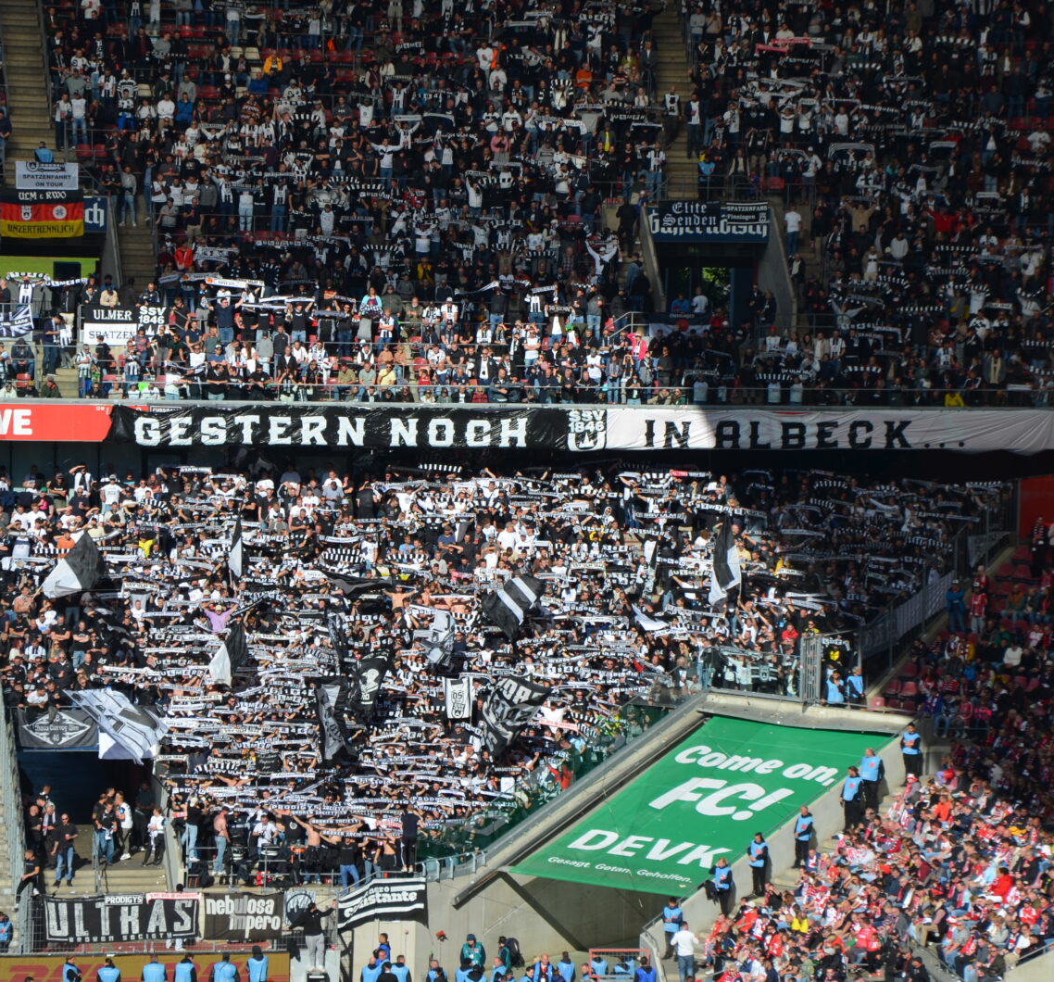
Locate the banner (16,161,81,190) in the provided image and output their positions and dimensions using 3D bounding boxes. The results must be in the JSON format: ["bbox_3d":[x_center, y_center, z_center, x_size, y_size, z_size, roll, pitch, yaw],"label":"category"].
[{"bbox_3d":[-14.289,-9.409,192.300,1.880,0.860,0.080,0,6,-8],"label":"banner"}]

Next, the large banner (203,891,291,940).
[{"bbox_3d":[-7.412,11.268,171.000,2.320,1.240,0.100,0,6,-8],"label":"large banner"}]

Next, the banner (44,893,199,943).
[{"bbox_3d":[-10.719,11.289,170.400,4.100,1.270,0.100,0,6,-8],"label":"banner"}]

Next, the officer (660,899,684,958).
[{"bbox_3d":[3.942,11.877,175.000,0.580,1.640,0.400,3,6,18],"label":"officer"}]

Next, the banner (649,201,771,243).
[{"bbox_3d":[5.510,-8.111,194.300,3.650,1.200,0.100,0,6,-8],"label":"banner"}]

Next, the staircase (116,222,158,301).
[{"bbox_3d":[-11.493,-6.714,190.300,1.150,2.250,3.200,0,6,-8],"label":"staircase"}]

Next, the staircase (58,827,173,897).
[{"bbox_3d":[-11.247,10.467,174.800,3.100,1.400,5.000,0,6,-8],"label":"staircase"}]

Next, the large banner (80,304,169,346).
[{"bbox_3d":[-11.711,-4.831,187.500,2.600,1.170,0.100,0,6,-8],"label":"large banner"}]

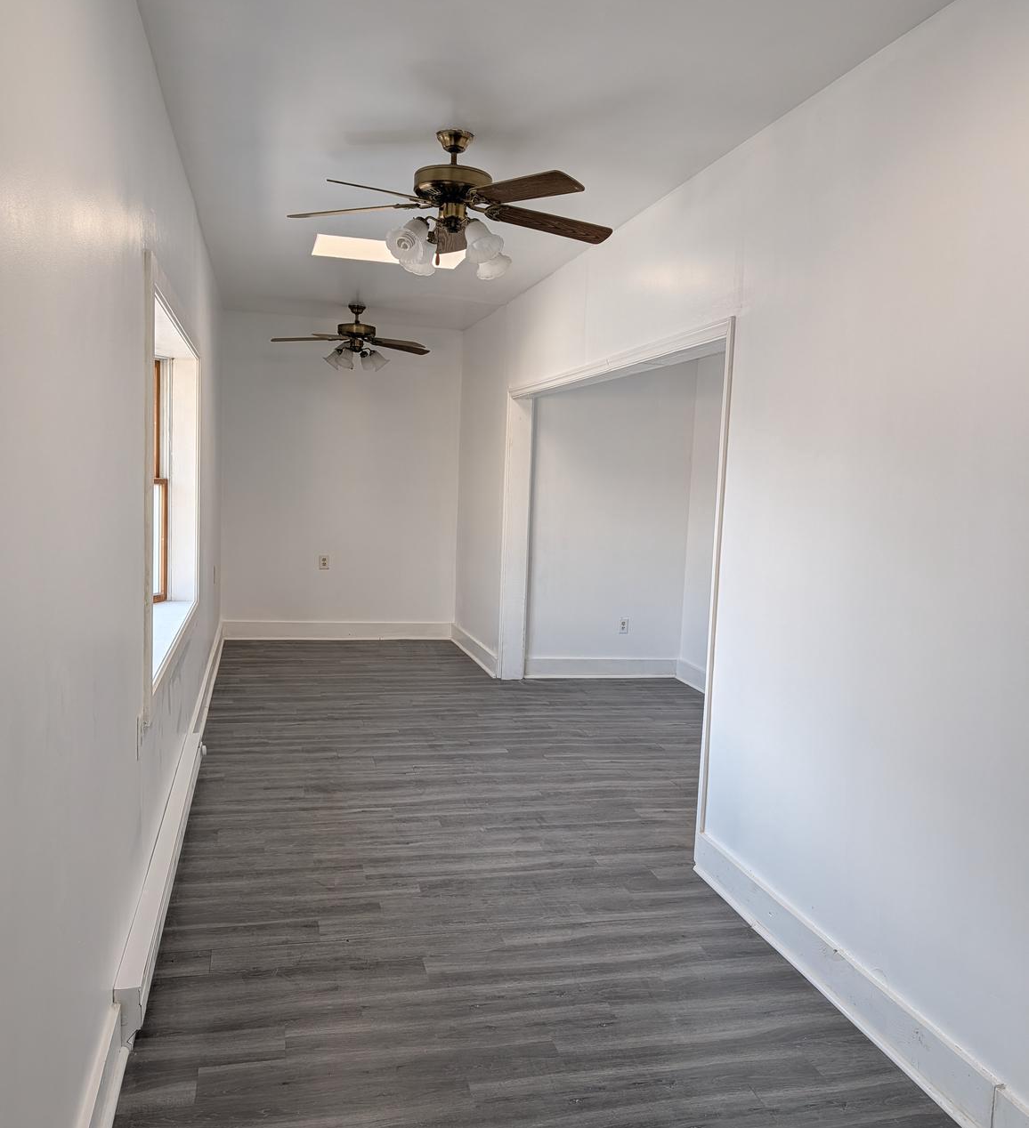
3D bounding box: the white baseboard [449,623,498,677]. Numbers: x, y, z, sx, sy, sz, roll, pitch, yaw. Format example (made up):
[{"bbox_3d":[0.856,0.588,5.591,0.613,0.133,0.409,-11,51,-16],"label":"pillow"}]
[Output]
[{"bbox_3d":[-0.340,0.672,7.721,0.030,0.169,1.571,0,6,-15],"label":"white baseboard"}]

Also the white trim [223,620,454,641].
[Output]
[{"bbox_3d":[-1.501,0.580,8.237,1.951,0.169,0.030,0,6,-15],"label":"white trim"}]

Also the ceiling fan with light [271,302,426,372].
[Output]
[{"bbox_3d":[-1.211,-1.705,7.197,1.270,0.485,1.250,0,6,-15],"label":"ceiling fan with light"}]

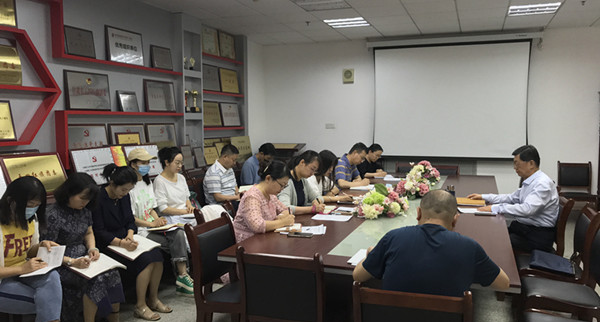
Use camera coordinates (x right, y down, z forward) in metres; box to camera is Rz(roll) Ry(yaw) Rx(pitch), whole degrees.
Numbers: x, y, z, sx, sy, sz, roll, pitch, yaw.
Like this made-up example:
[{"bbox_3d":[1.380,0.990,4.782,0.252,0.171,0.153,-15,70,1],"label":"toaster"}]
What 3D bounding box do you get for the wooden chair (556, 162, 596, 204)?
[{"bbox_3d":[4.084,0.499,7.168,0.460,0.950,0.520,2,5,20],"label":"wooden chair"}]

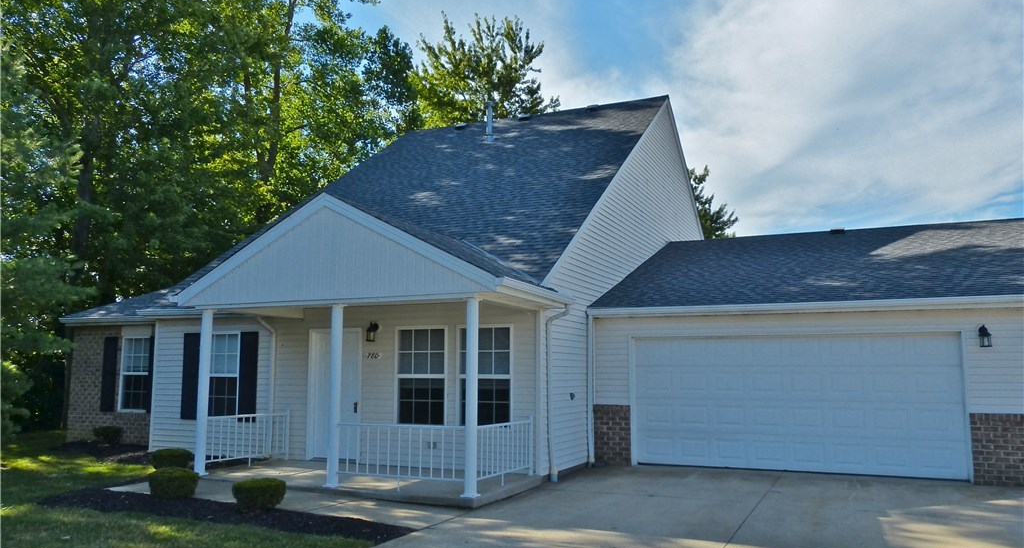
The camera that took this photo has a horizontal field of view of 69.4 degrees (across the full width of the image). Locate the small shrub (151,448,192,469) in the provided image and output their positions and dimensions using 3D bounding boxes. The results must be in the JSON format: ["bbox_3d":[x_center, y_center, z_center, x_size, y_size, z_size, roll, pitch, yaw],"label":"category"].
[{"bbox_3d":[-5.248,2.877,11.403,0.588,0.342,0.588,-3,-7,24],"label":"small shrub"}]

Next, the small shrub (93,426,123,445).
[{"bbox_3d":[-8.219,3.283,15.029,0.535,0.348,0.535,-3,-7,24],"label":"small shrub"}]

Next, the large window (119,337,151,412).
[{"bbox_3d":[-7.681,2.063,15.157,0.900,1.520,0.100,-3,-7,24],"label":"large window"}]

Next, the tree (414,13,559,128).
[{"bbox_3d":[-1.588,-3.572,35.617,8.500,19.000,8.500,-3,-7,24],"label":"tree"}]

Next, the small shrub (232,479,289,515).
[{"bbox_3d":[-2.850,2.515,8.357,0.578,0.366,0.578,0,-7,0],"label":"small shrub"}]

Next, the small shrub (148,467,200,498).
[{"bbox_3d":[-4.271,2.634,9.339,0.574,0.369,0.574,-3,-7,24],"label":"small shrub"}]

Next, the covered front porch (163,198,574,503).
[{"bbox_3d":[-2.180,0.977,10.787,5.500,3.960,2.370,-3,-7,24],"label":"covered front porch"}]

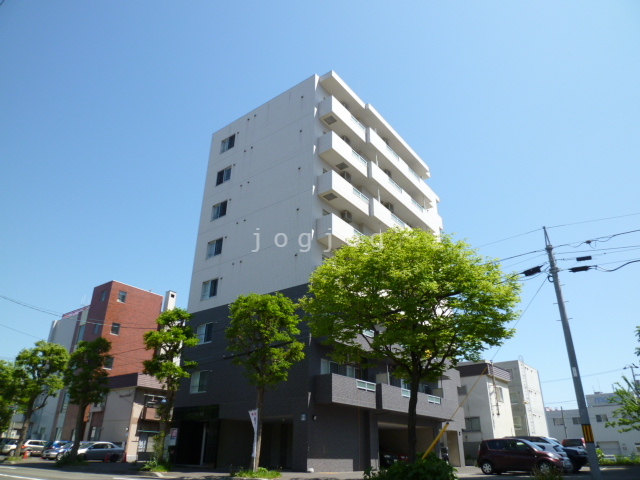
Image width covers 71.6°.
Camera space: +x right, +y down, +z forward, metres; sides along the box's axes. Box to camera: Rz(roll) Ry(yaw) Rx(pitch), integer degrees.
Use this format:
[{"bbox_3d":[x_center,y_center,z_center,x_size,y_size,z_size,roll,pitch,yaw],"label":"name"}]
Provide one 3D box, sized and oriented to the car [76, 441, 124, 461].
[{"bbox_3d":[-17.566,16.439,34.430,1.700,1.470,4.450,-17,-31,33],"label":"car"}]

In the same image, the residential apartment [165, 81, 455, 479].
[{"bbox_3d":[0.990,3.532,32.896,11.800,23.500,16.300,-17,-30,33],"label":"residential apartment"}]

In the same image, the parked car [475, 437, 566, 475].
[{"bbox_3d":[9.530,10.239,20.963,3.650,1.540,1.670,-14,-29,29],"label":"parked car"}]

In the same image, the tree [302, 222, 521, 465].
[{"bbox_3d":[3.167,3.905,15.814,7.600,8.400,7.500,-17,-30,33],"label":"tree"}]

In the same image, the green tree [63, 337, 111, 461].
[{"bbox_3d":[-14.587,9.742,27.549,2.510,7.280,2.510,-17,-31,33],"label":"green tree"}]

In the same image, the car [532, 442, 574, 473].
[{"bbox_3d":[10.594,11.244,22.995,4.100,1.490,1.700,-17,-31,33],"label":"car"}]

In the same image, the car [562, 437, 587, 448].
[{"bbox_3d":[19.728,15.962,33.406,1.700,1.720,4.300,-17,-31,33],"label":"car"}]

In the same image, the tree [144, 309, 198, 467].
[{"bbox_3d":[-7.715,7.361,22.973,2.590,7.870,2.590,-17,-31,33],"label":"tree"}]

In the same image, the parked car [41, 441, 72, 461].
[{"bbox_3d":[-20.535,17.524,36.884,1.700,1.500,4.200,-17,-31,33],"label":"parked car"}]

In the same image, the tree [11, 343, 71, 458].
[{"bbox_3d":[-20.358,11.395,32.051,3.390,7.940,3.390,-17,-31,33],"label":"tree"}]

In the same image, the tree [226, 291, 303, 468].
[{"bbox_3d":[-2.425,5.952,19.465,3.240,7.500,3.240,1,-25,0],"label":"tree"}]

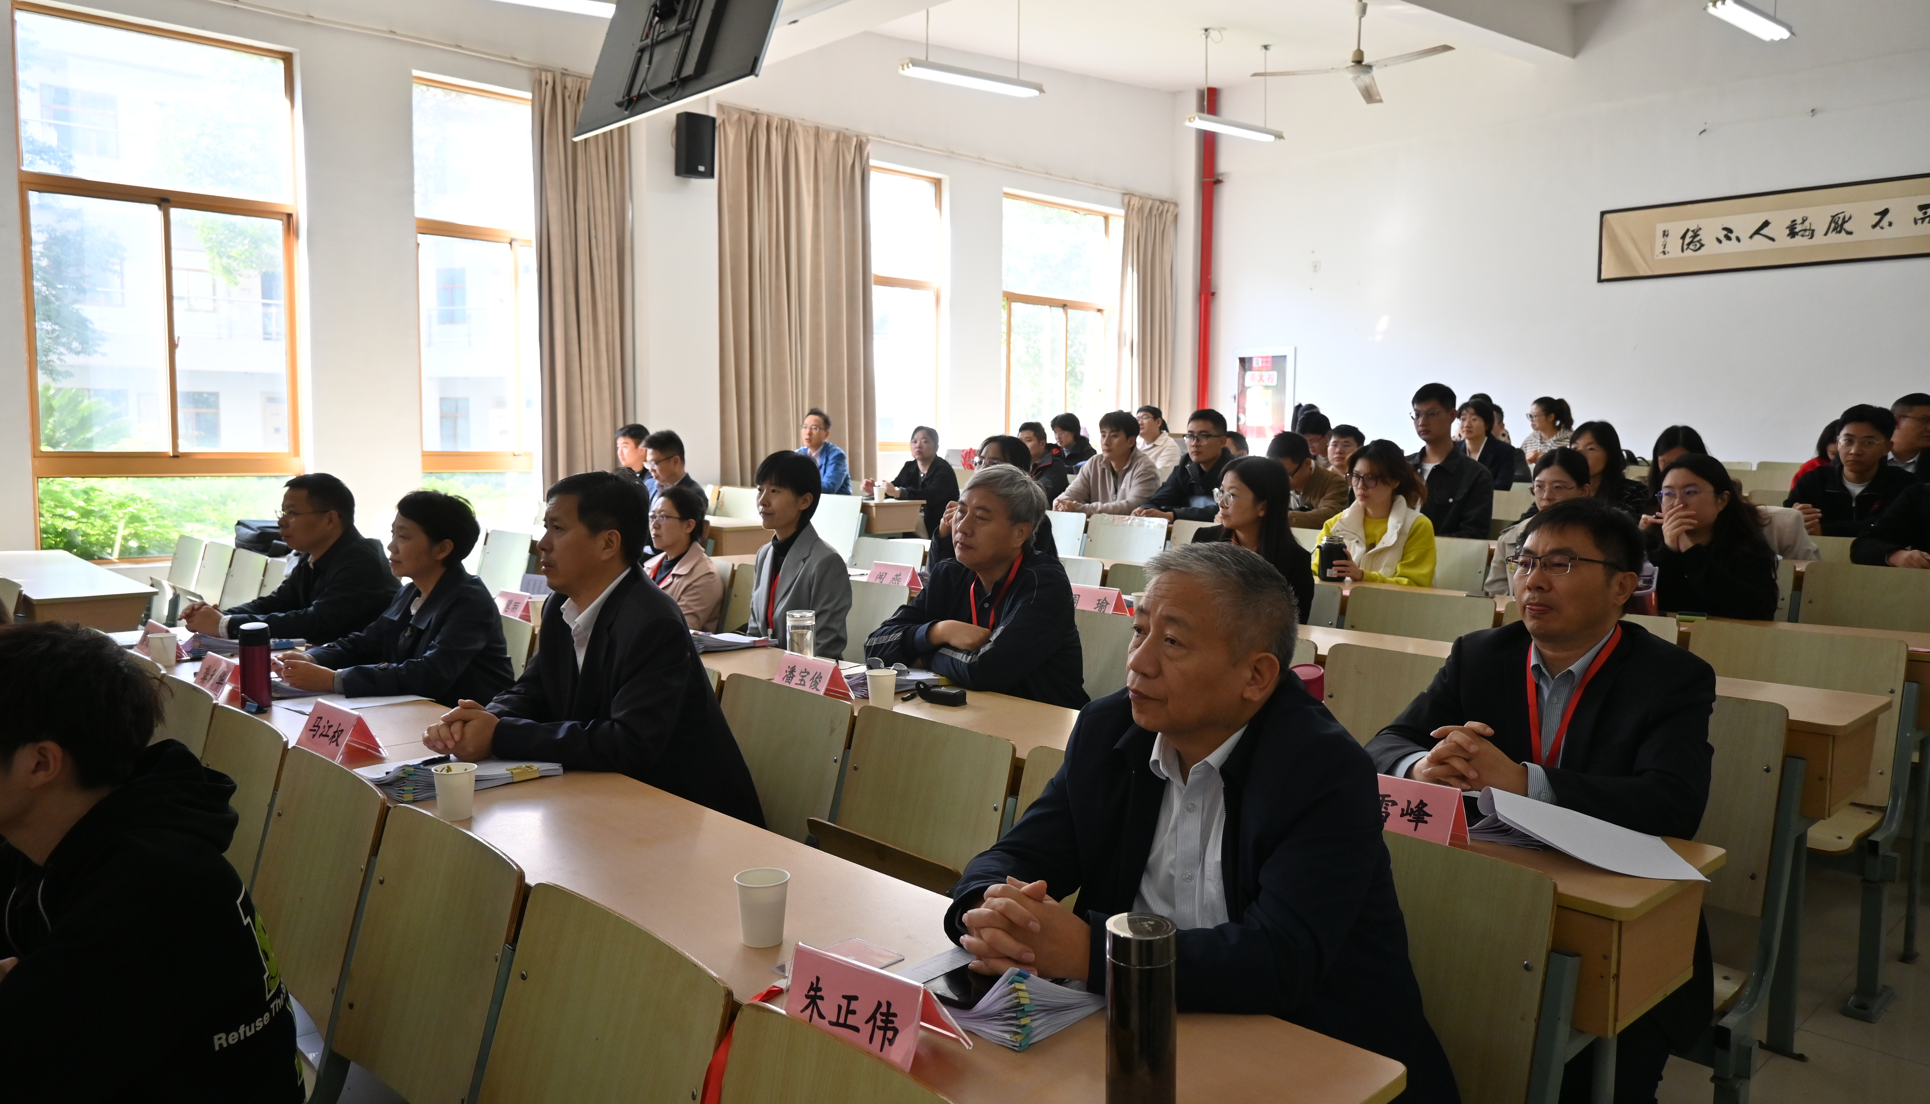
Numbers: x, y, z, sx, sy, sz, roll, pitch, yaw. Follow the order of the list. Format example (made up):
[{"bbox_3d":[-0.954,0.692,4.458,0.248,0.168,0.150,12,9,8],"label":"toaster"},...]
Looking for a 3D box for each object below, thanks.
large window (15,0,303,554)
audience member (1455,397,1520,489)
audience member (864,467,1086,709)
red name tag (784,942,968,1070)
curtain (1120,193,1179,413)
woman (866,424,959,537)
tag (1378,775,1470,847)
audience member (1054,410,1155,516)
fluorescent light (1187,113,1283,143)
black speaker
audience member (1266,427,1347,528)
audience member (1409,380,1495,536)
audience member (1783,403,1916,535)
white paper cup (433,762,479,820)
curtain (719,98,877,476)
[{"bbox_3d":[-4.110,-1.327,6.724,1.270,2.720,0.100,-4,7,-43],"label":"large window"},{"bbox_3d":[2.925,-0.261,7.370,0.650,1.200,0.490,-4,7,-43],"label":"audience member"},{"bbox_3d":[0.001,0.419,3.330,0.660,1.300,0.600,-4,7,-43],"label":"audience member"},{"bbox_3d":[-0.110,0.485,1.391,0.200,0.090,0.102,4,6,38],"label":"red name tag"},{"bbox_3d":[1.846,-2.028,12.727,0.900,2.850,0.150,-5,7,-44],"label":"curtain"},{"bbox_3d":[-0.374,-0.184,8.073,0.740,1.220,0.520,-4,7,-43],"label":"woman"},{"bbox_3d":[0.714,0.416,2.106,0.080,0.090,0.200,-4,7,-42],"label":"tag"},{"bbox_3d":[0.794,-0.088,6.694,0.700,1.250,0.540,-4,7,-43],"label":"audience member"},{"bbox_3d":[2.286,-3.596,10.909,1.230,0.080,0.160,-8,9,-42],"label":"fluorescent light"},{"bbox_3d":[-1.954,-2.952,9.343,0.260,0.440,0.220,-3,6,-35],"label":"black speaker"},{"bbox_3d":[1.583,0.028,6.010,0.750,1.180,0.530,-5,7,-44],"label":"audience member"},{"bbox_3d":[2.025,-0.039,5.638,0.700,1.394,0.500,-4,7,-43],"label":"audience member"},{"bbox_3d":[3.506,0.041,5.098,0.750,1.230,0.540,-5,7,-44],"label":"audience member"},{"bbox_3d":[-0.855,0.404,2.163,0.073,0.084,0.073,0,5,0],"label":"white paper cup"},{"bbox_3d":[-1.254,-1.824,9.800,1.438,2.793,0.160,-4,7,-43],"label":"curtain"}]

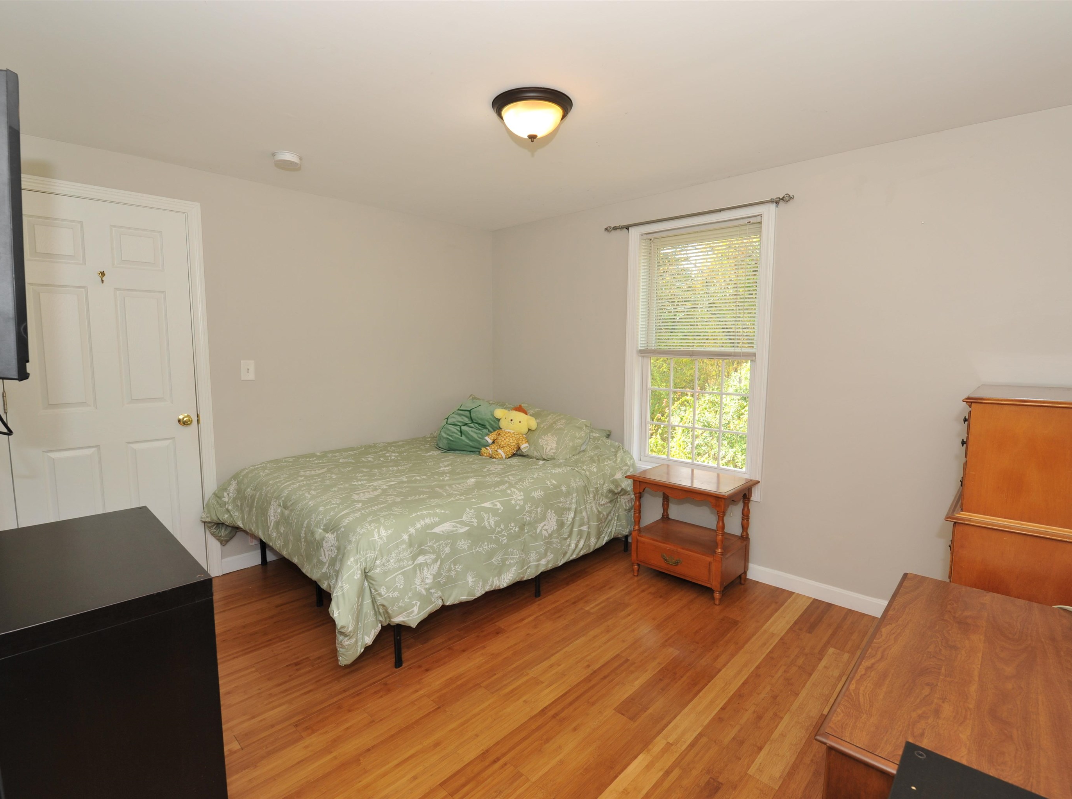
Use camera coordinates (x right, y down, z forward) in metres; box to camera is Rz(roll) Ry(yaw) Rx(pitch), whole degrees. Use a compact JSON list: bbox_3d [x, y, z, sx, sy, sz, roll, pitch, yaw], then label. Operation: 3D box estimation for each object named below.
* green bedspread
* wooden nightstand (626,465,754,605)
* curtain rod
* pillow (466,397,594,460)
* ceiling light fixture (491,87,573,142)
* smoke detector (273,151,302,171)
[{"bbox_3d":[-0.556,0.593,3.056,1.580,0.520,2.100,6,9,43],"label":"green bedspread"},{"bbox_3d":[0.879,0.751,2.877,0.575,0.600,0.410,6,9,43],"label":"wooden nightstand"},{"bbox_3d":[0.894,-1.098,2.986,1.196,0.050,0.080,6,9,43],"label":"curtain rod"},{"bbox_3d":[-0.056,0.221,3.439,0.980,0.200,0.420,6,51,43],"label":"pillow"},{"bbox_3d":[-0.014,-1.089,1.947,0.325,0.156,0.325,0,6,0],"label":"ceiling light fixture"},{"bbox_3d":[-1.264,-1.212,2.529,0.135,0.045,0.135,6,9,43],"label":"smoke detector"}]

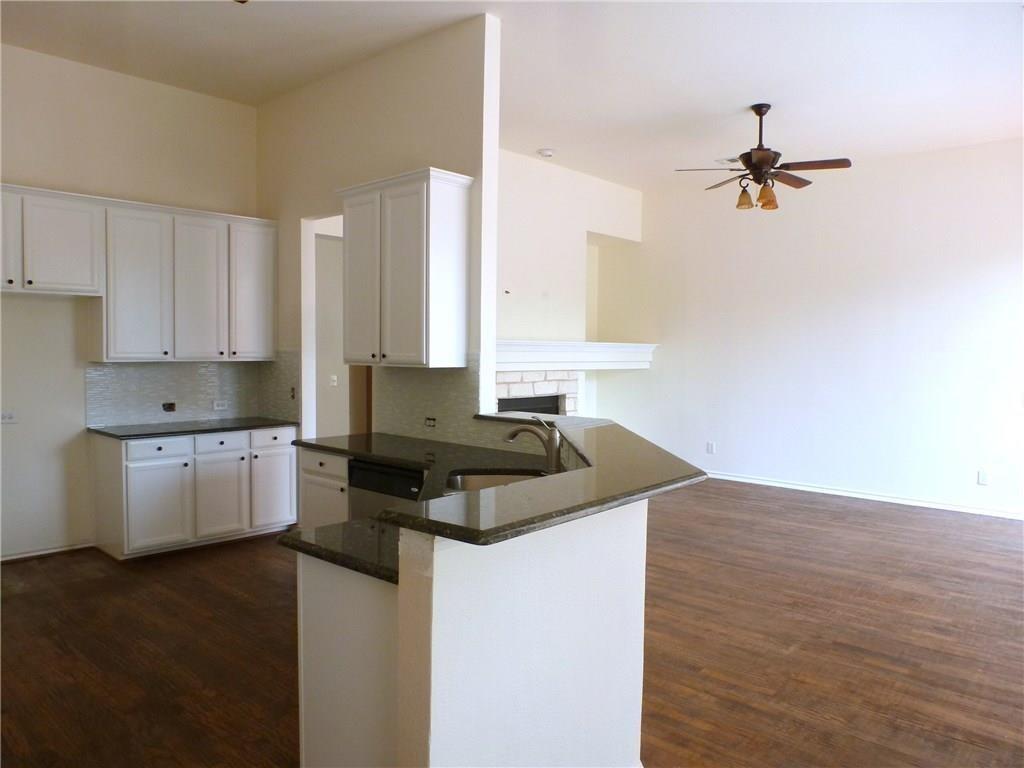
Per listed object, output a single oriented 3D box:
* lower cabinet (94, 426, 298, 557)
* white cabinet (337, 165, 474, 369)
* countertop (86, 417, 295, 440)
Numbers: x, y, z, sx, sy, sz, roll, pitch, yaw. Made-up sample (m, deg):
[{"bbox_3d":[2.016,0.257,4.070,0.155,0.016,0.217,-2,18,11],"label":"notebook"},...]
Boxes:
[{"bbox_3d":[-2.413,0.778,5.504,0.618,0.862,1.291,4,4,43],"label":"lower cabinet"},{"bbox_3d":[-0.695,-0.679,4.486,0.928,1.135,0.340,4,4,43],"label":"white cabinet"},{"bbox_3d":[-2.408,0.333,5.453,0.656,0.035,1.321,4,4,43],"label":"countertop"}]

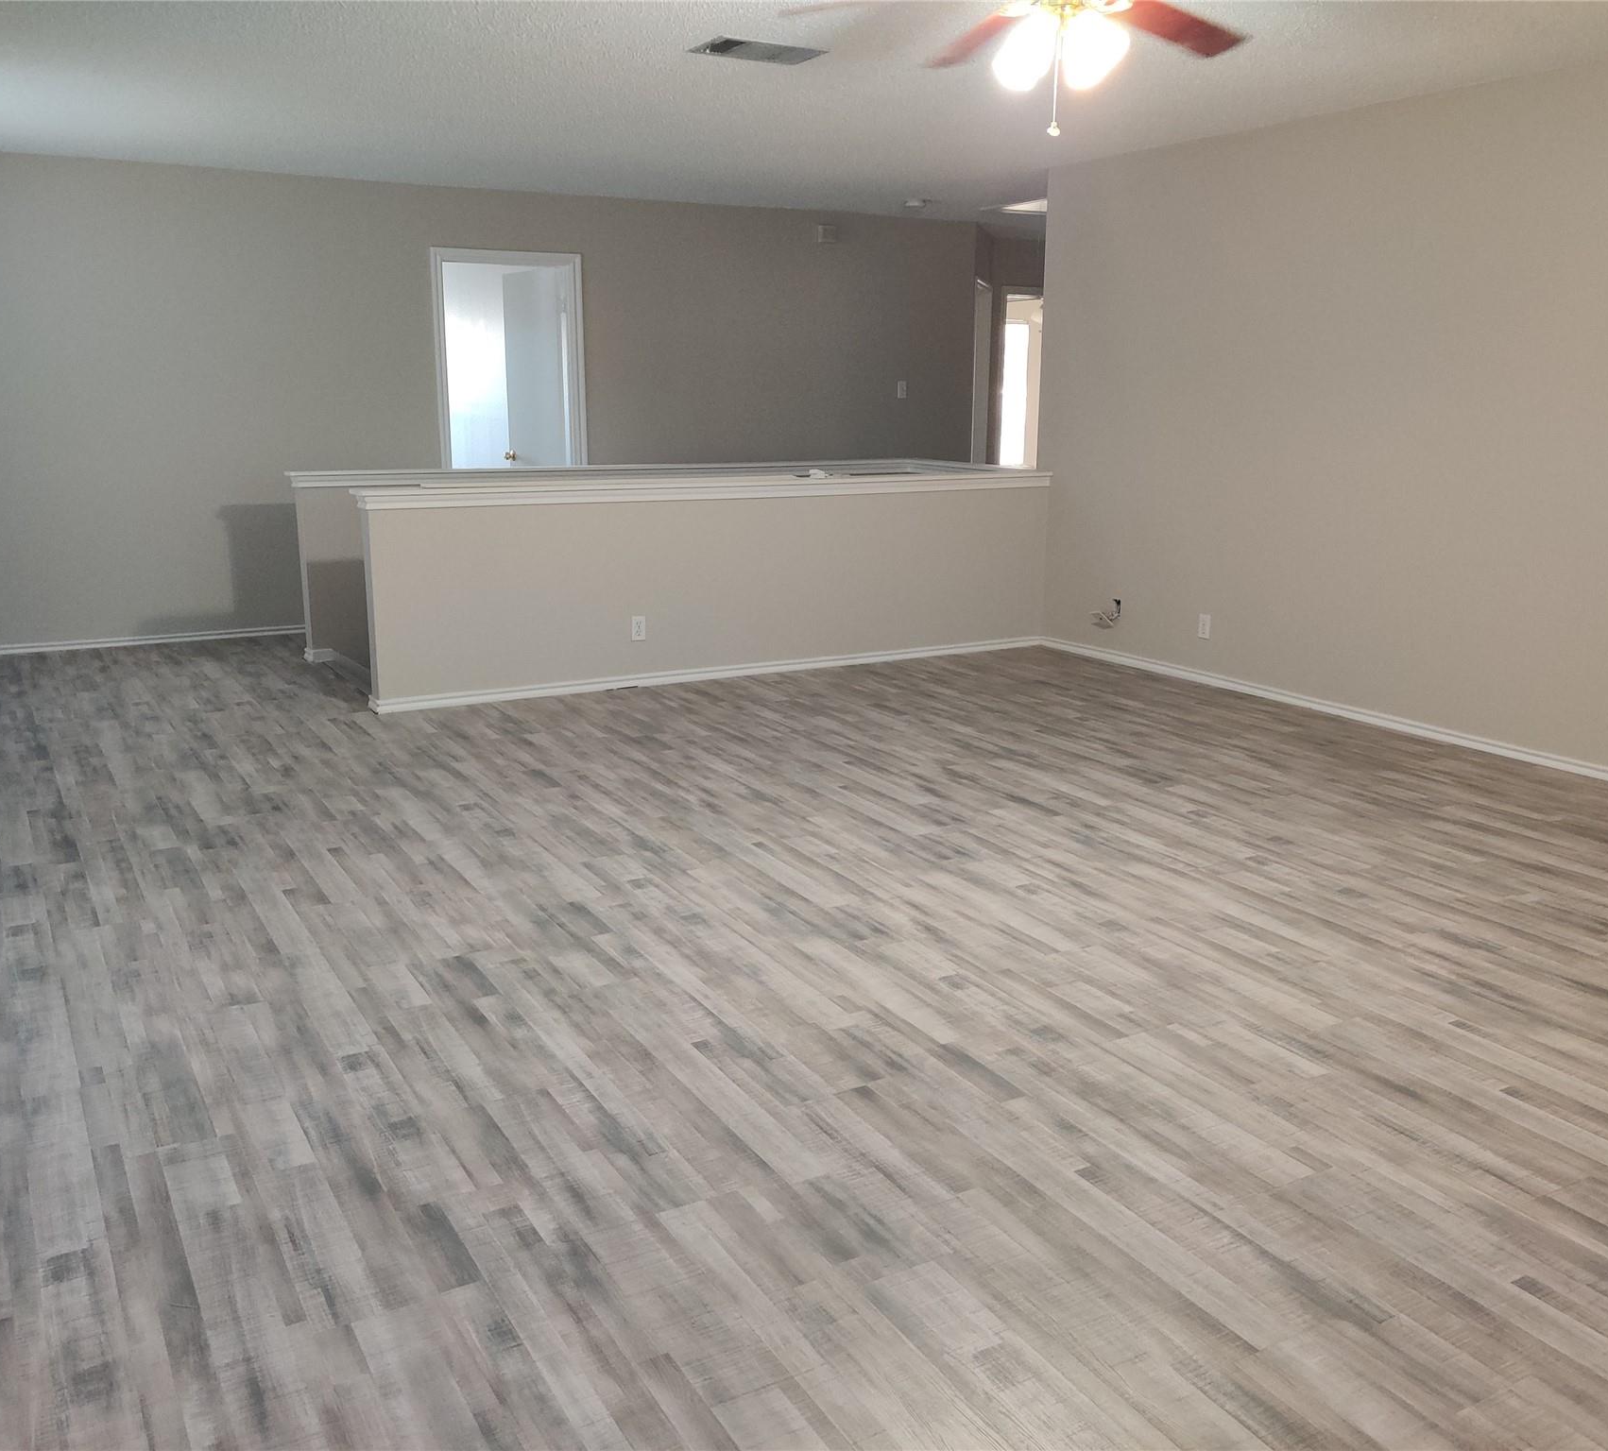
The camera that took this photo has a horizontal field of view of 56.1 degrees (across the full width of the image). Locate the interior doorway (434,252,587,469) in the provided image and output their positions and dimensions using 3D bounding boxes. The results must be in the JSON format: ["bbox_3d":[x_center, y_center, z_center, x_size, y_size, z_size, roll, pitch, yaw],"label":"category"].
[{"bbox_3d":[-1.718,-1.689,8.890,0.880,2.104,0.130,-7,14,-29],"label":"interior doorway"}]

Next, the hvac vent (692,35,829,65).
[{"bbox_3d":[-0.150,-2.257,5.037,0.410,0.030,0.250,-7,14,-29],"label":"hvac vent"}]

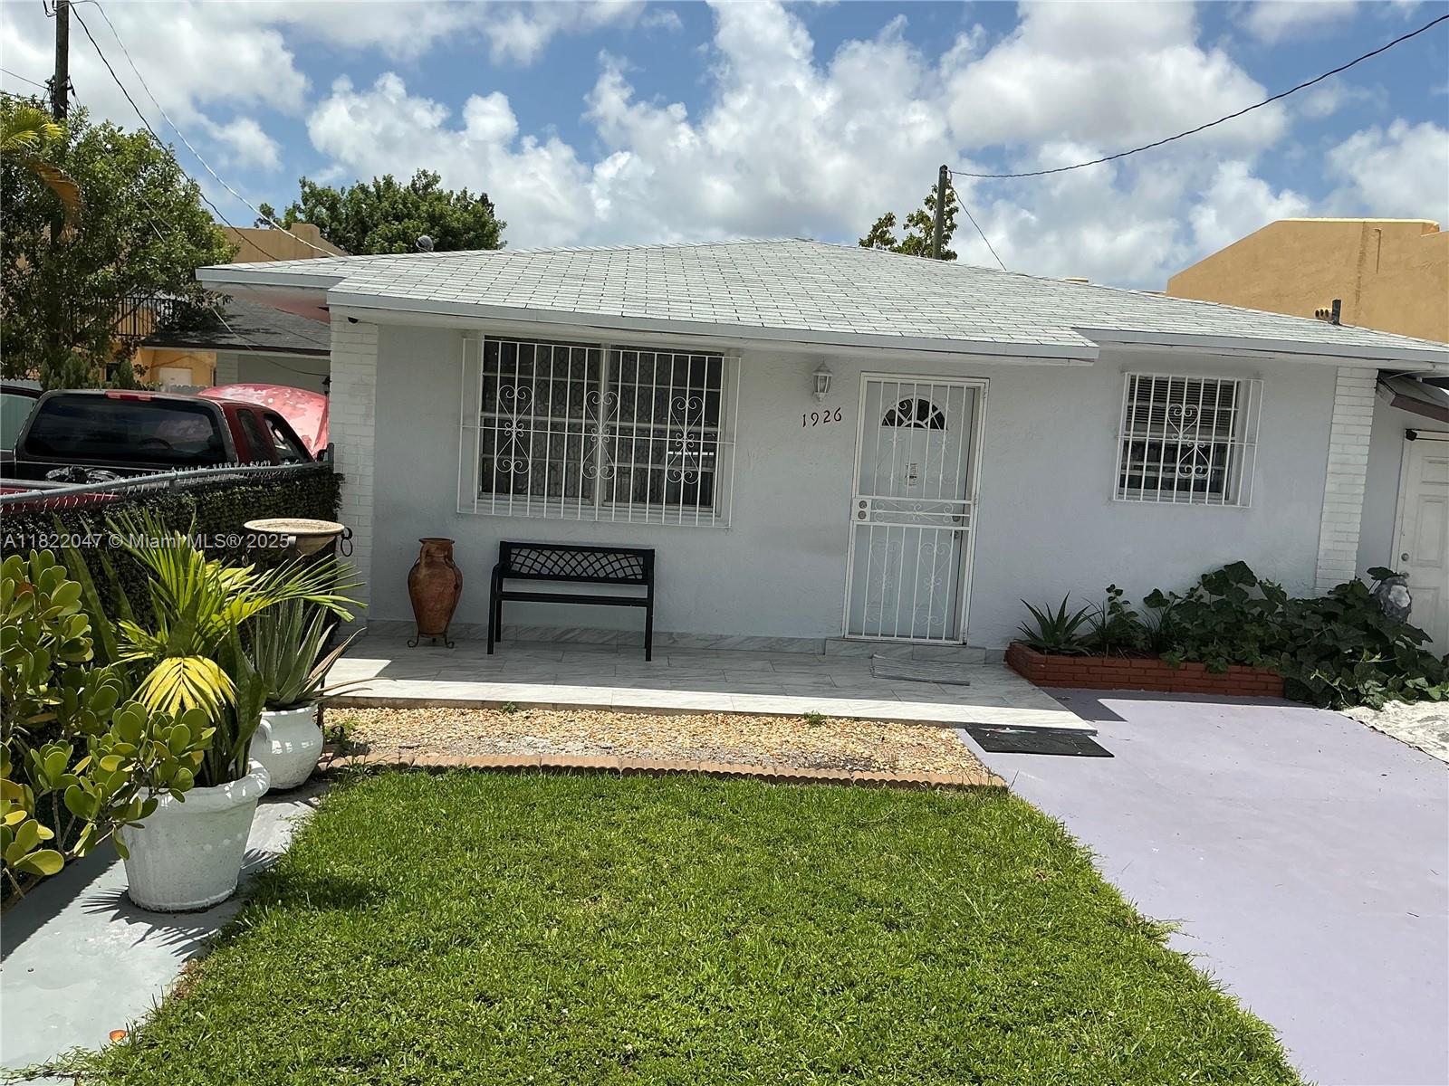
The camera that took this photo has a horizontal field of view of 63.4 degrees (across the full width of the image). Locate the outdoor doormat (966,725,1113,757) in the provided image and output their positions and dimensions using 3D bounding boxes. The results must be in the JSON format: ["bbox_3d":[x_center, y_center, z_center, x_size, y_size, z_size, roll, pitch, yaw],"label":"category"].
[{"bbox_3d":[1.868,1.190,6.997,0.760,0.013,0.480,3,6,-4],"label":"outdoor doormat"}]

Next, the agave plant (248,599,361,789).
[{"bbox_3d":[-1.938,0.688,5.416,0.550,0.860,0.520,3,6,-4],"label":"agave plant"}]

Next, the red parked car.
[{"bbox_3d":[-4.532,-0.307,9.344,1.800,1.740,5.200,3,6,-4],"label":"red parked car"}]

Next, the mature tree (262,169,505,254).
[{"bbox_3d":[-10.329,-7.122,36.365,8.000,9.200,7.600,3,6,-4],"label":"mature tree"}]

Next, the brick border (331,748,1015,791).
[{"bbox_3d":[-0.263,1.136,5.945,3.400,0.070,0.180,3,6,-4],"label":"brick border"}]

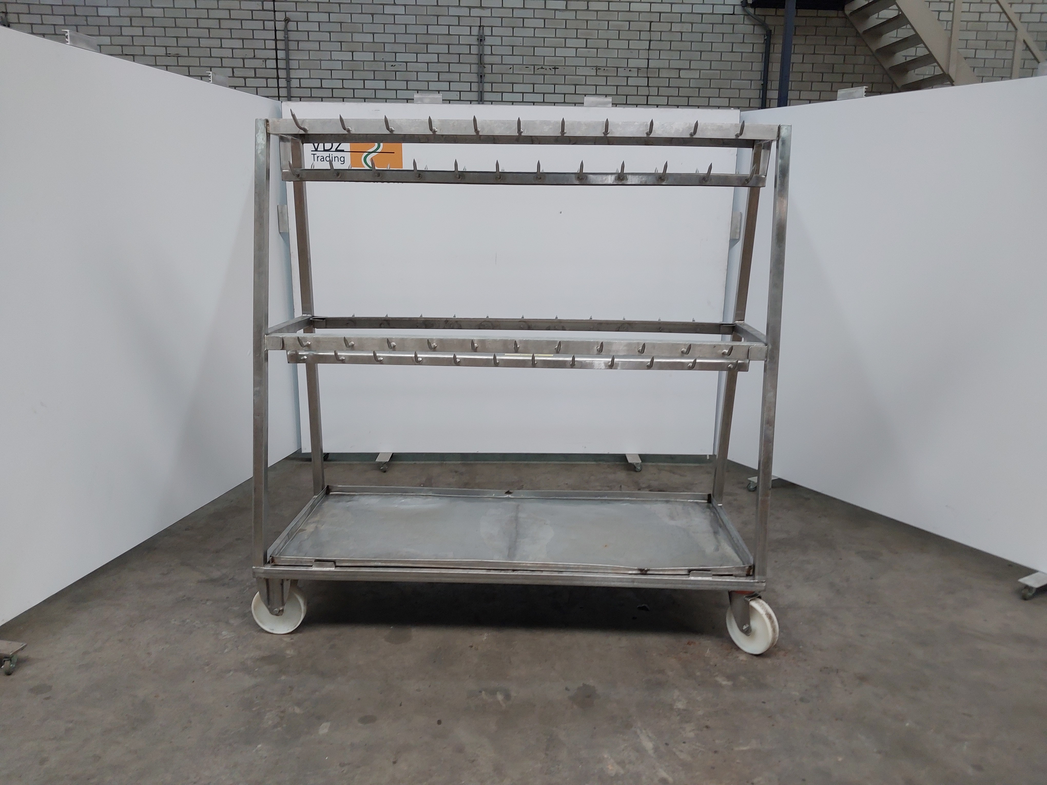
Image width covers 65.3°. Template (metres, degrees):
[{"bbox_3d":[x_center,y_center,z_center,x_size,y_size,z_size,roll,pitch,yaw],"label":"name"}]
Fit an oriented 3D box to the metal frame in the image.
[{"bbox_3d":[-0.022,-0.071,3.254,1.901,1.923,0.861,2,12,2],"label":"metal frame"}]

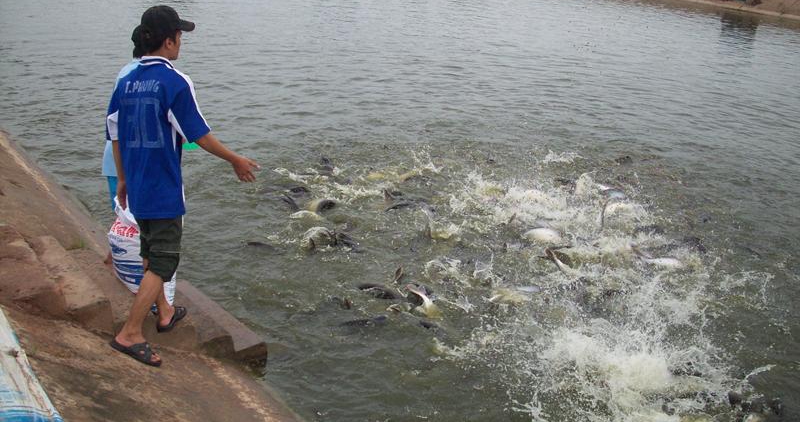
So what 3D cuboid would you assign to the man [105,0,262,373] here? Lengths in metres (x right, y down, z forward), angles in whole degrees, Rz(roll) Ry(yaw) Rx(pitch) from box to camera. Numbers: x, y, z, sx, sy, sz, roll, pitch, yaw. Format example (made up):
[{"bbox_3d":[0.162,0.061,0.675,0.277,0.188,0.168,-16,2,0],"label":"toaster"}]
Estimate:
[{"bbox_3d":[-1.034,-0.172,4.029,0.580,1.670,0.640,18,24,37],"label":"man"}]

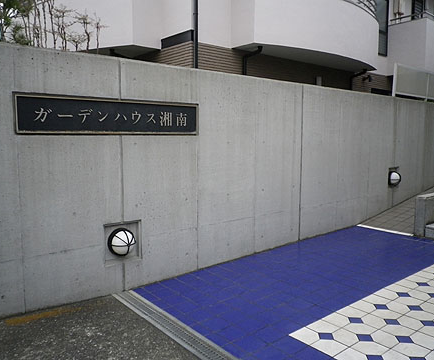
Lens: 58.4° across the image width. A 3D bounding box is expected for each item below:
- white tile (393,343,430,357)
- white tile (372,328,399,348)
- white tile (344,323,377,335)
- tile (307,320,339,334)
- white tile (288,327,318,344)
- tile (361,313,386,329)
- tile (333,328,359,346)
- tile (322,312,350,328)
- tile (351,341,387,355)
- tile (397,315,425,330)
[{"bbox_3d":[1.362,1.196,2.722,0.195,0.012,0.195,-6,8,-38],"label":"white tile"},{"bbox_3d":[1.240,1.182,2.877,0.195,0.012,0.195,-6,8,-38],"label":"white tile"},{"bbox_3d":[1.121,1.171,3.041,0.195,0.012,0.195,-6,8,-38],"label":"white tile"},{"bbox_3d":[0.840,1.169,3.065,0.195,0.012,0.195,-6,8,-38],"label":"tile"},{"bbox_3d":[0.688,1.190,2.954,0.195,0.012,0.195,-6,8,-38],"label":"white tile"},{"bbox_3d":[1.277,1.154,3.162,0.195,0.012,0.195,-6,8,-38],"label":"tile"},{"bbox_3d":[0.966,1.187,2.920,0.195,0.012,0.195,-6,8,-38],"label":"tile"},{"bbox_3d":[0.996,1.153,3.186,0.195,0.012,0.195,-6,8,-38],"label":"tile"},{"bbox_3d":[1.088,1.202,2.765,0.195,0.012,0.195,-6,8,-38],"label":"tile"},{"bbox_3d":[1.550,1.149,3.119,0.195,0.012,0.195,-6,8,-38],"label":"tile"}]

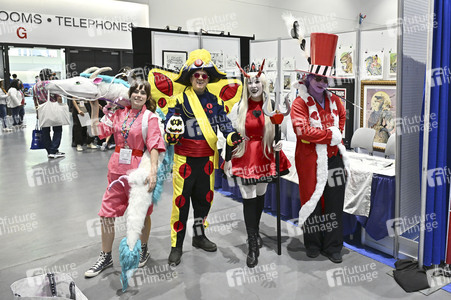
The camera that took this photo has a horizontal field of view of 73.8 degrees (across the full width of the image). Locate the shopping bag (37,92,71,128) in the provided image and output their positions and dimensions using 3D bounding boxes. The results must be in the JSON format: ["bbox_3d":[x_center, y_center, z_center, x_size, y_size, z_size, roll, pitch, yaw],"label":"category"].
[{"bbox_3d":[-3.270,-0.775,5.750,0.540,0.670,0.160,-4,10,-22],"label":"shopping bag"}]

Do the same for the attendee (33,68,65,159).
[{"bbox_3d":[-3.531,-0.709,6.000,0.570,1.750,0.430,7,12,37],"label":"attendee"}]

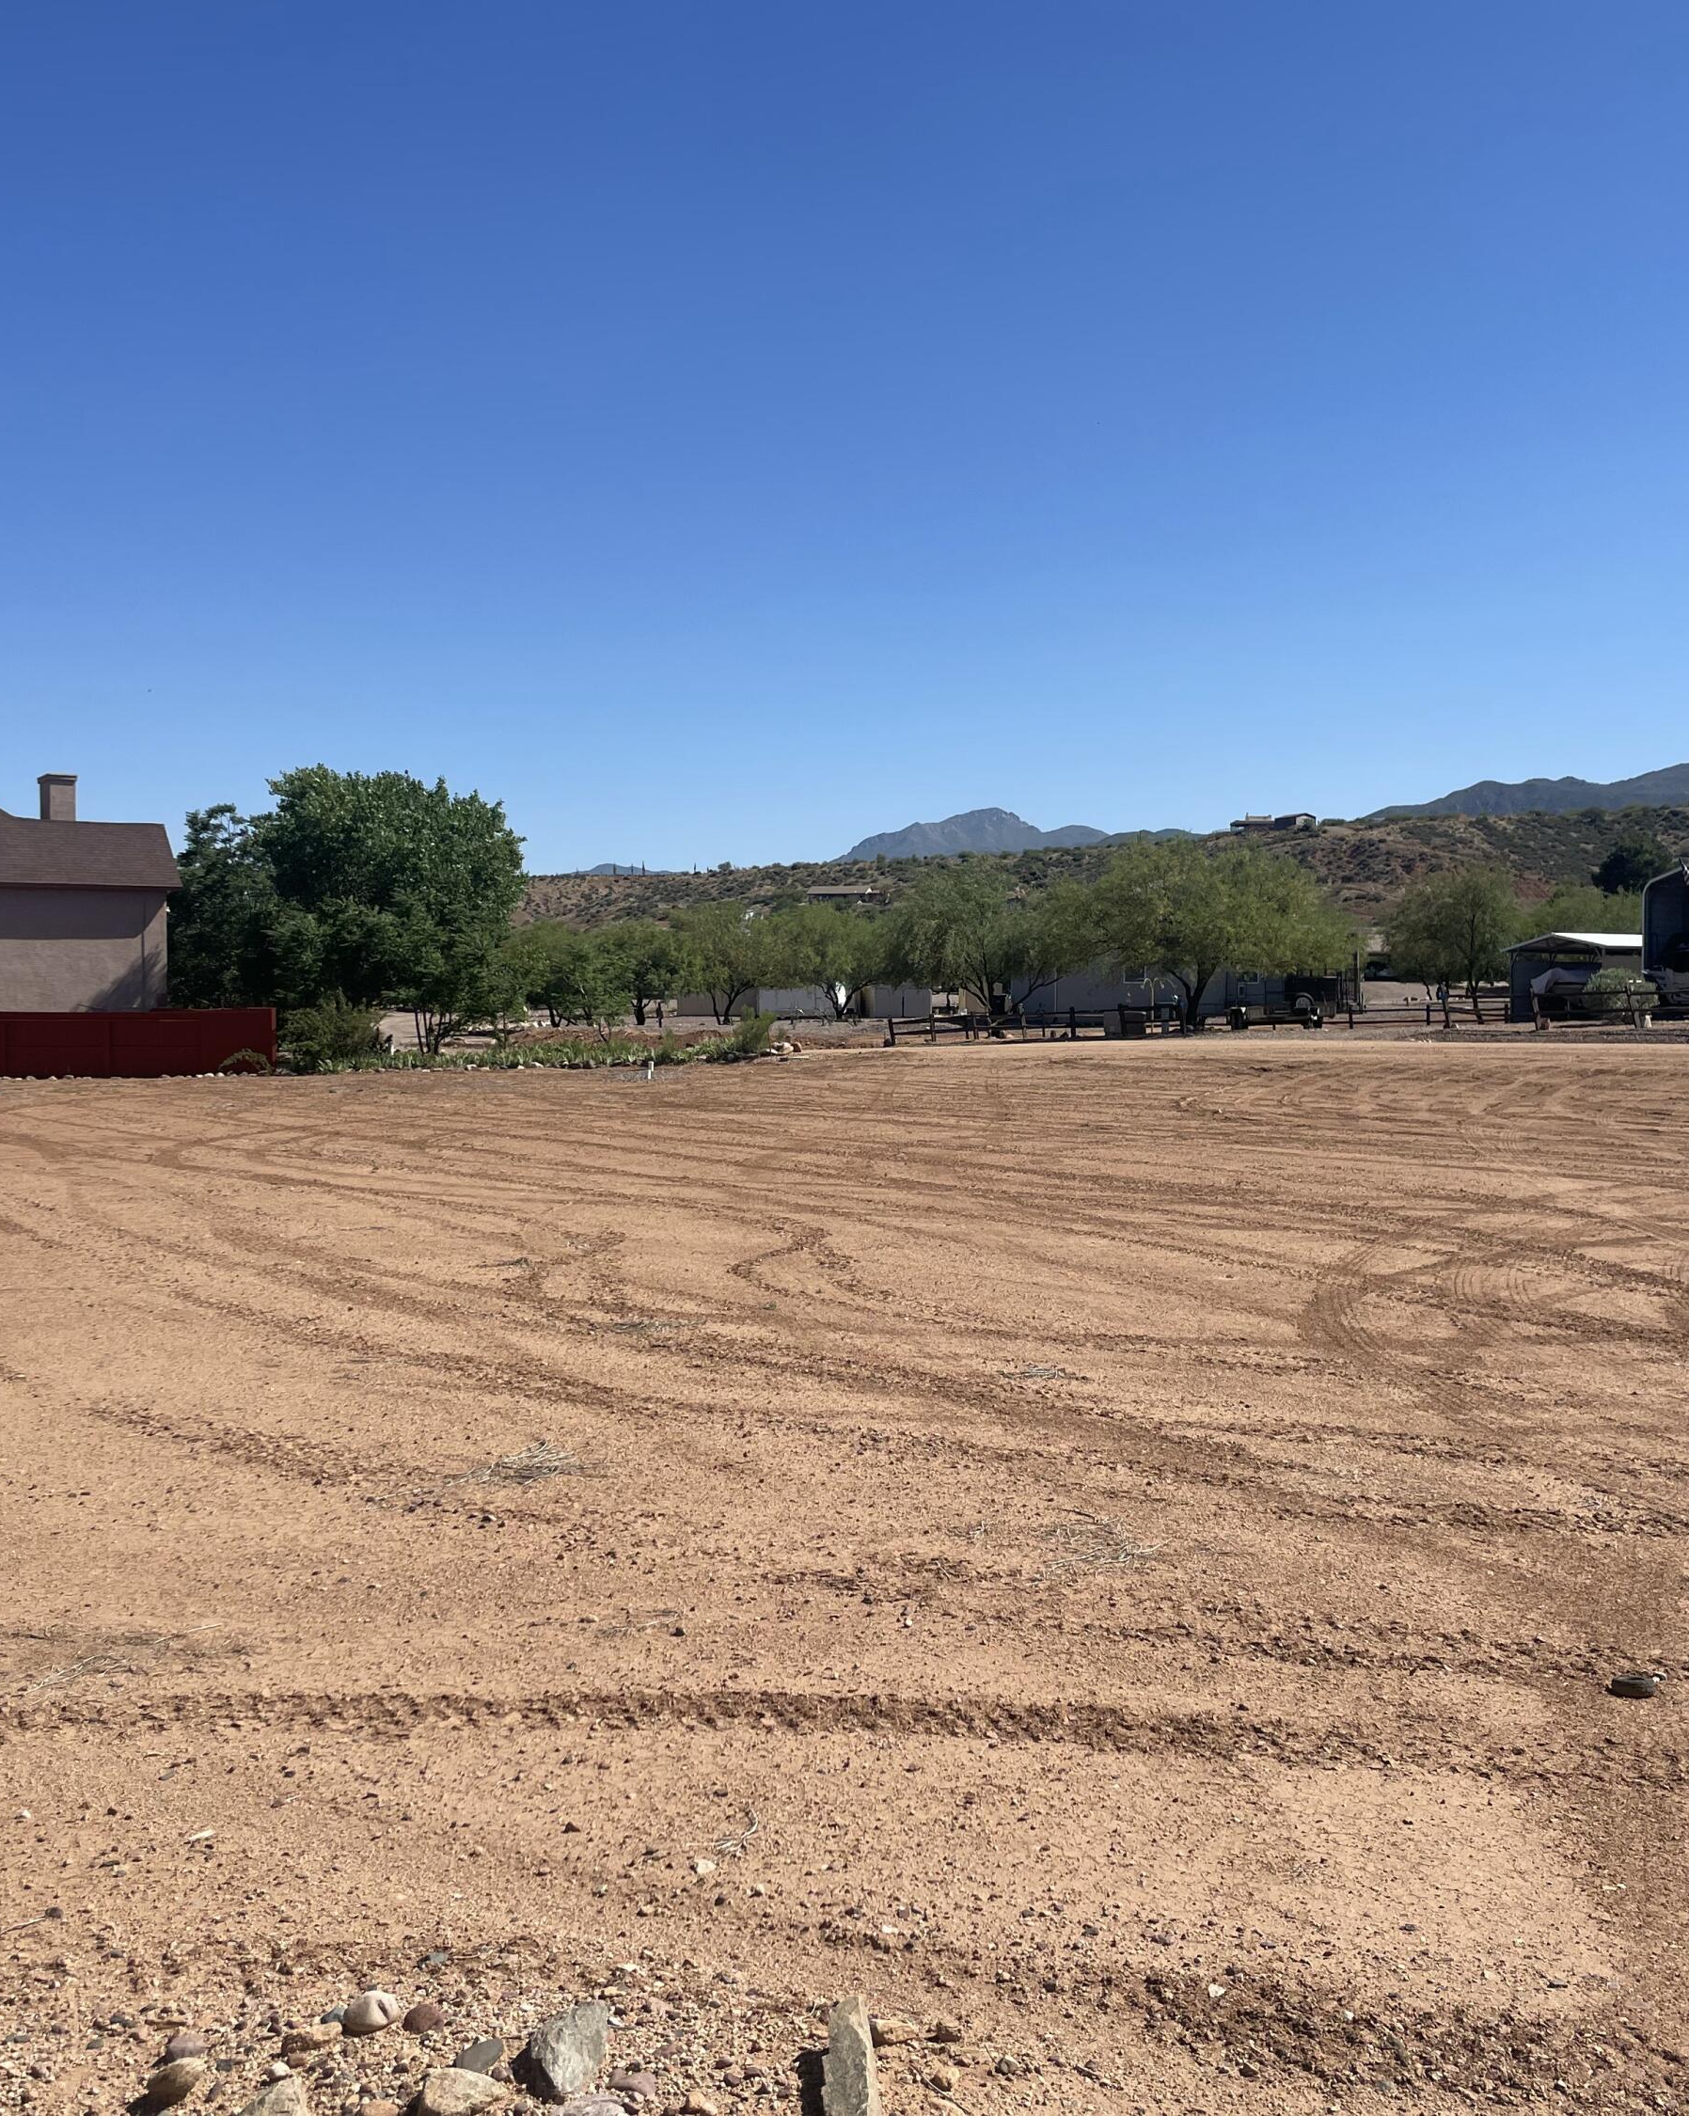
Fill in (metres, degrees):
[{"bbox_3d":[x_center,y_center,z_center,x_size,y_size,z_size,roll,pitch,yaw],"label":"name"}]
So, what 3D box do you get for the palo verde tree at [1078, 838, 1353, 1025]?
[{"bbox_3d":[10.659,-3.617,61.000,7.800,5.400,7.300,0,1,0],"label":"palo verde tree"}]

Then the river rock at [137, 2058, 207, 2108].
[{"bbox_3d":[-0.966,1.482,3.060,0.092,0.056,0.070,-1,1,-20],"label":"river rock"}]

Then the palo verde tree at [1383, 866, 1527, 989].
[{"bbox_3d":[19.628,-3.641,67.917,4.500,4.951,4.500,1,2,16],"label":"palo verde tree"}]

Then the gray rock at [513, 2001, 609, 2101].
[{"bbox_3d":[-0.395,1.395,2.970,0.125,0.100,0.120,0,2,-8],"label":"gray rock"}]

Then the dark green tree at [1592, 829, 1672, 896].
[{"bbox_3d":[42.763,-7.955,115.000,5.000,8.600,5.000,0,1,0],"label":"dark green tree"}]

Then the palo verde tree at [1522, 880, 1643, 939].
[{"bbox_3d":[30.892,-4.439,88.000,6.300,5.700,6.000,0,1,0],"label":"palo verde tree"}]

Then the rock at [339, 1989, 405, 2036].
[{"bbox_3d":[-0.696,1.405,3.120,0.092,0.052,0.065,0,2,-13],"label":"rock"}]

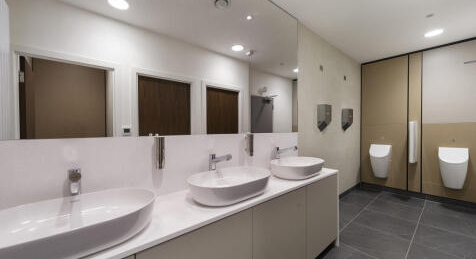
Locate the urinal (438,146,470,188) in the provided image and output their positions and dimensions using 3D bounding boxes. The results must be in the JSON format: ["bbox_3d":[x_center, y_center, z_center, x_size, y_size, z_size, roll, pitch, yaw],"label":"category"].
[{"bbox_3d":[3.357,0.612,2.877,0.320,0.635,0.320,0,0,-41],"label":"urinal"}]

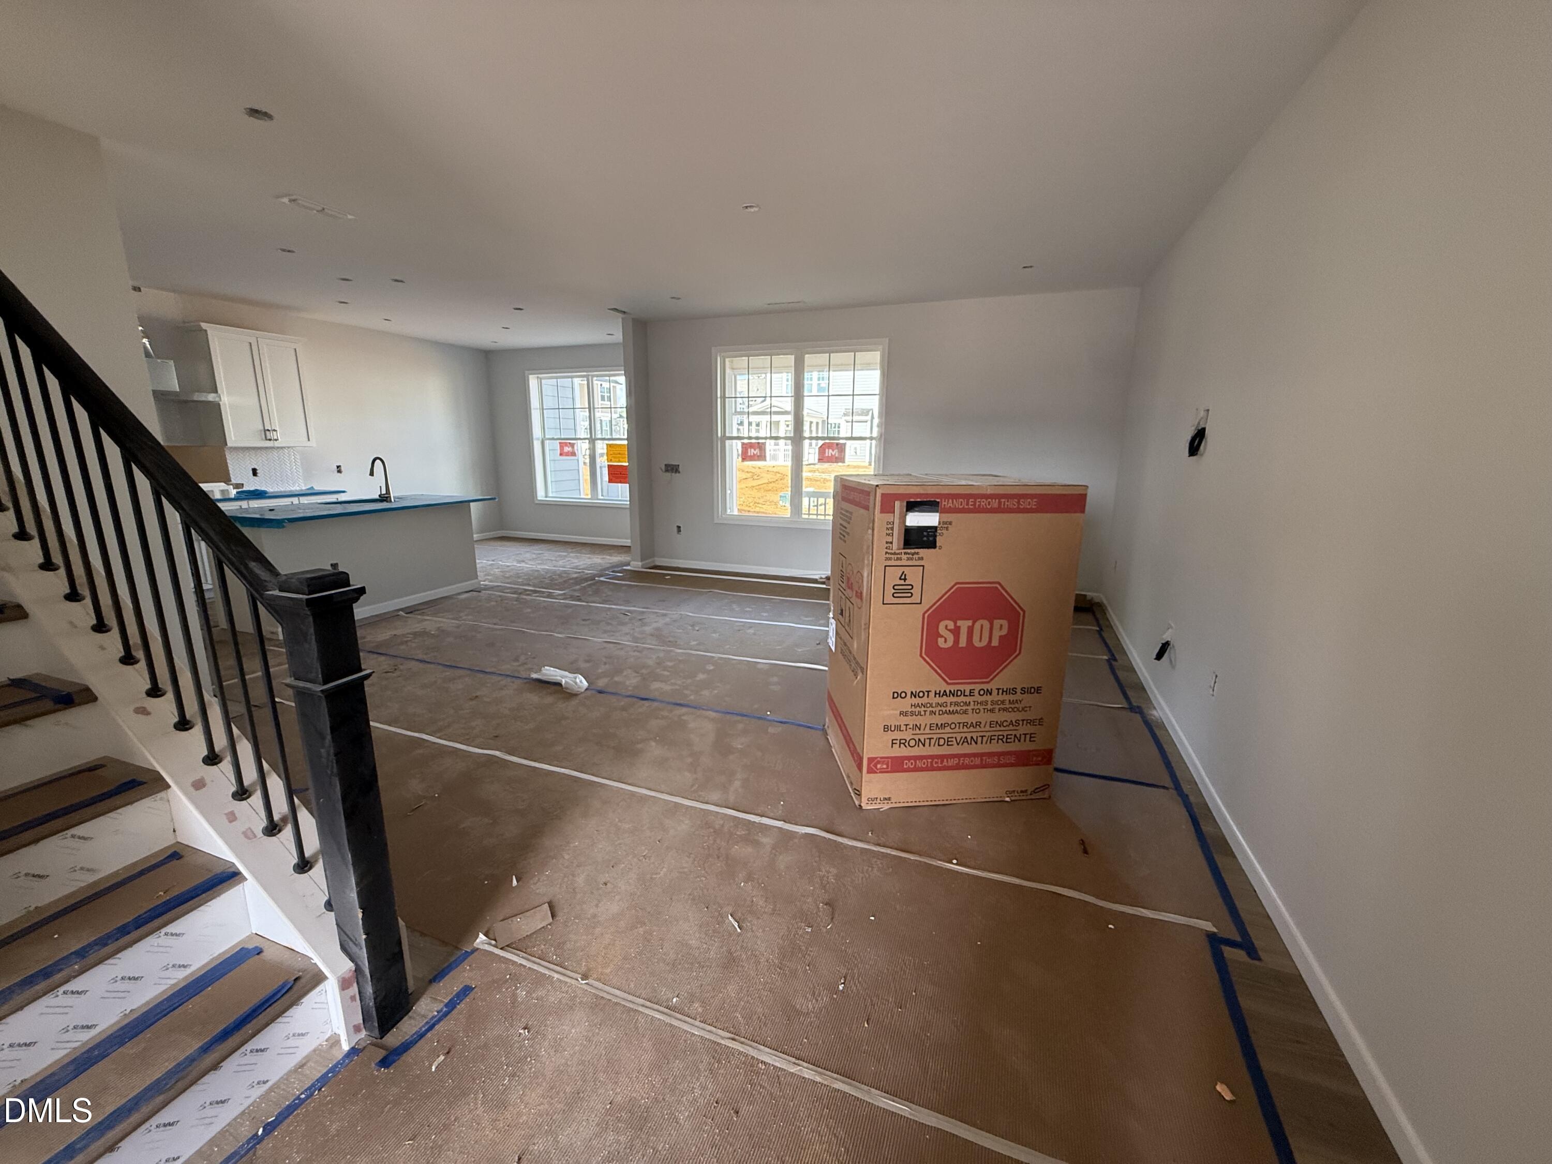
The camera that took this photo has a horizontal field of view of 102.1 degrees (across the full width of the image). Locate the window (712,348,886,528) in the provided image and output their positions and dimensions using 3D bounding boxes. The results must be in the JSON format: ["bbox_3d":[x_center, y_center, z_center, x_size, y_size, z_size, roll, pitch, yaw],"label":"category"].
[{"bbox_3d":[0.218,-1.541,6.752,1.860,1.890,0.140,5,13,20],"label":"window"}]

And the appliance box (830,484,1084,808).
[{"bbox_3d":[0.724,0.206,2.801,0.825,1.303,0.700,-1,12,-6],"label":"appliance box"}]

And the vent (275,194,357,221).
[{"bbox_3d":[-2.687,-2.190,3.680,0.180,0.020,0.360,5,13,20],"label":"vent"}]

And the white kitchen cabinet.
[{"bbox_3d":[-5.273,-1.931,6.335,0.370,1.100,0.880,5,13,20],"label":"white kitchen cabinet"}]

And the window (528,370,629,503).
[{"bbox_3d":[-2.724,-2.042,8.971,1.840,1.870,0.140,5,13,20],"label":"window"}]

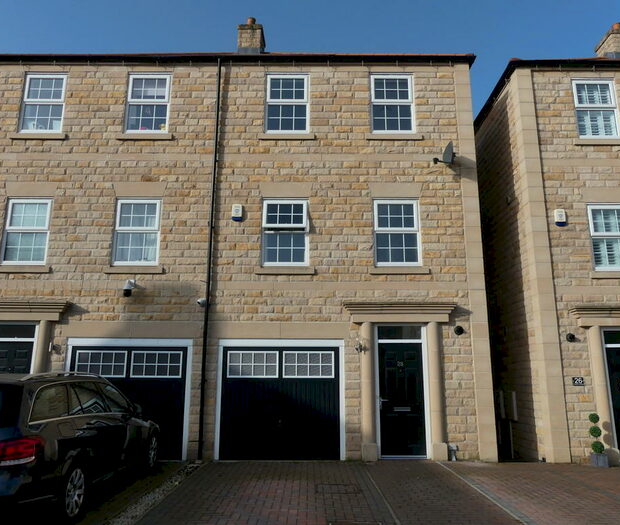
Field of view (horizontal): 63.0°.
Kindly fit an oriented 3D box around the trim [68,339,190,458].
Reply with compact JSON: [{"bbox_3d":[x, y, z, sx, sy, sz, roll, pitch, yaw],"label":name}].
[{"bbox_3d":[-3.305,2.509,9.091,2.130,1.970,0.060,0,-13,0],"label":"trim"}]

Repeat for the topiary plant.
[{"bbox_3d":[4.835,2.879,8.497,0.215,0.660,0.215,0,-13,0],"label":"topiary plant"}]

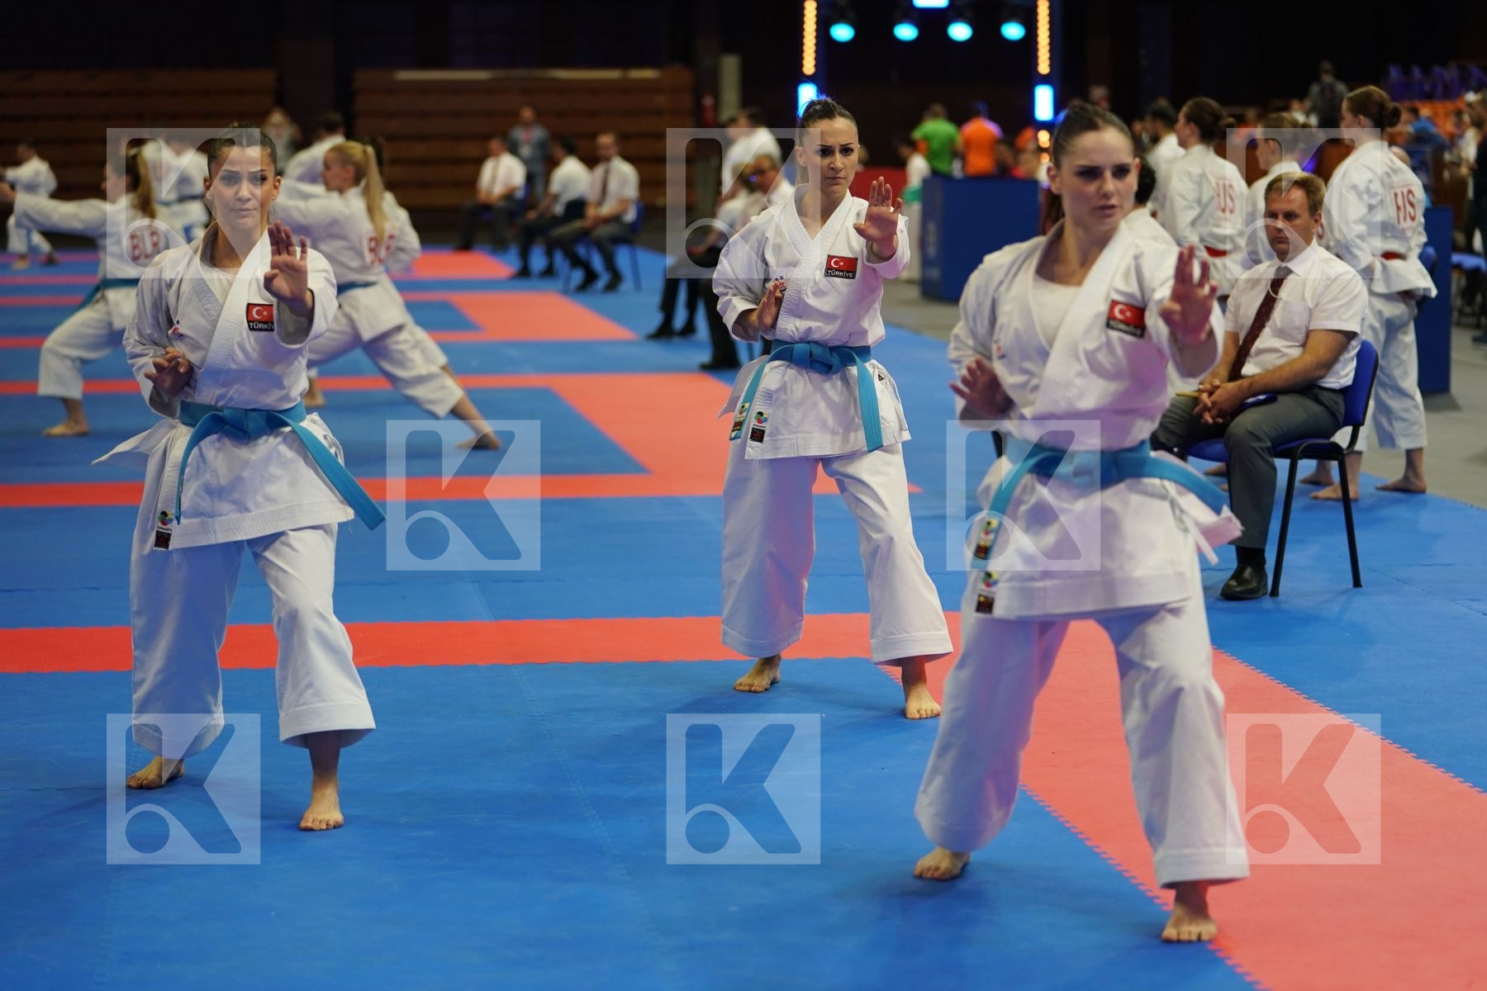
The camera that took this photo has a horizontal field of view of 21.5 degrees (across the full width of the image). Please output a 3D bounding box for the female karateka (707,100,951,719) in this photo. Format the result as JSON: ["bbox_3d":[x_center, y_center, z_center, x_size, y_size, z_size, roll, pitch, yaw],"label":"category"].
[{"bbox_3d":[0.245,-0.251,10.250,0.630,1.560,0.920,0,5,5],"label":"female karateka"}]

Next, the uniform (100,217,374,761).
[{"bbox_3d":[-1.130,0.018,8.820,0.660,1.230,0.860,0,5,-2],"label":"uniform"}]

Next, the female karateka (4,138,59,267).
[{"bbox_3d":[-7.848,-3.209,43.100,0.750,1.390,0.520,-4,6,-32],"label":"female karateka"}]

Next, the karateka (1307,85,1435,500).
[{"bbox_3d":[2.550,-0.834,15.950,0.420,1.650,0.500,3,6,35],"label":"karateka"}]

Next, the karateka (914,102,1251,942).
[{"bbox_3d":[0.642,0.022,7.520,0.630,1.540,0.860,0,5,3],"label":"karateka"}]

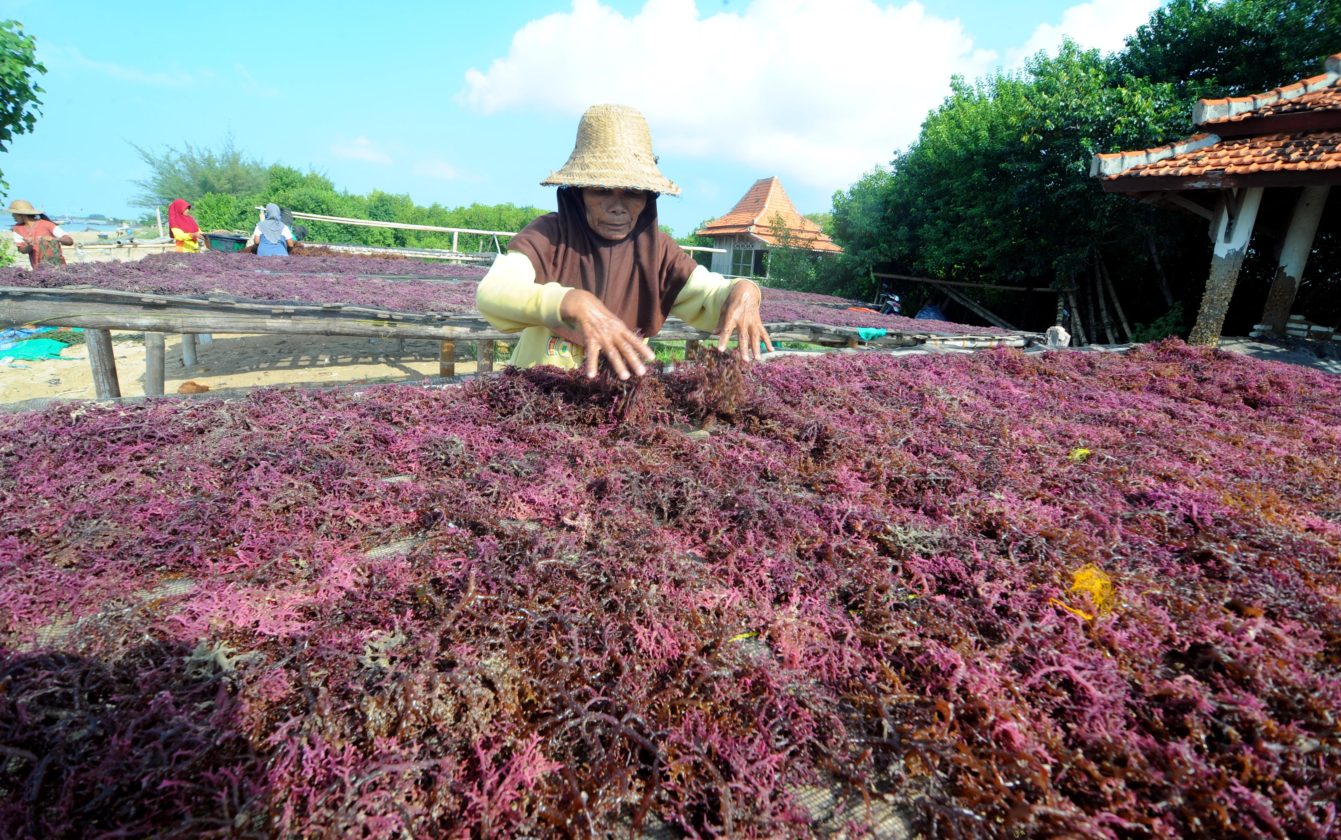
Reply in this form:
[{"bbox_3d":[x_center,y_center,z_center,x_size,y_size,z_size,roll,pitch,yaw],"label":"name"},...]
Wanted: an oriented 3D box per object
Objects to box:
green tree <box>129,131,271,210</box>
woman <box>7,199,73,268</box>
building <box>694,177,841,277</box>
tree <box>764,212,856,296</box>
[{"bbox_3d":[-25.291,-12.418,32.204,5.600,6.200,5.200,3,16,0],"label":"green tree"},{"bbox_3d":[-7.419,-1.784,7.090,0.500,1.560,0.400,-3,17,-21],"label":"woman"},{"bbox_3d":[6.472,-12.965,39.887,6.500,6.600,8.300,-3,17,-21],"label":"building"},{"bbox_3d":[3.676,-4.237,15.895,2.200,2.400,2.100,3,16,0],"label":"tree"}]

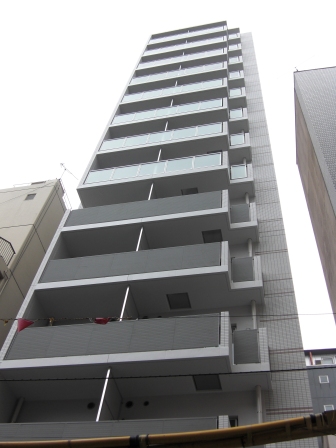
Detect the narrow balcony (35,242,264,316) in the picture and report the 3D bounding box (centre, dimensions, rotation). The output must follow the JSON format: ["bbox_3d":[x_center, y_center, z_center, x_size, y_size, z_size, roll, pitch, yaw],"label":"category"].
[{"bbox_3d":[-0.518,1.704,14.992,6.537,1.354,1.317,-7,-57,11],"label":"narrow balcony"}]

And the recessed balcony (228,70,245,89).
[{"bbox_3d":[3.965,-8.153,28.908,0.859,1.354,0.681,-7,-57,11],"label":"recessed balcony"}]

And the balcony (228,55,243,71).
[{"bbox_3d":[4.472,-10.309,32.957,0.893,1.408,0.718,-7,-57,11],"label":"balcony"}]

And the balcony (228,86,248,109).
[{"bbox_3d":[3.690,-6.519,26.527,0.859,1.354,0.681,-7,-57,11],"label":"balcony"}]

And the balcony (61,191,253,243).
[{"bbox_3d":[-0.273,0.064,18.254,6.902,1.450,1.390,-7,-57,11],"label":"balcony"}]

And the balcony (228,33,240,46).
[{"bbox_3d":[5.055,-13.748,37.994,0.893,1.408,0.718,-7,-57,11],"label":"balcony"}]

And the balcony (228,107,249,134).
[{"bbox_3d":[3.415,-4.886,24.147,0.859,1.354,0.681,-7,-57,11],"label":"balcony"}]

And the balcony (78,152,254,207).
[{"bbox_3d":[0.008,-1.560,19.757,6.587,1.354,1.317,-7,-57,11],"label":"balcony"}]

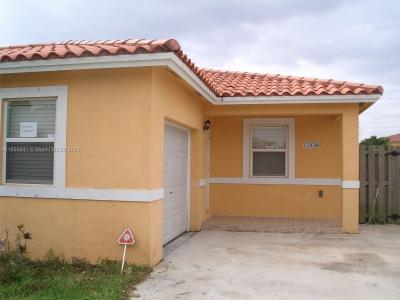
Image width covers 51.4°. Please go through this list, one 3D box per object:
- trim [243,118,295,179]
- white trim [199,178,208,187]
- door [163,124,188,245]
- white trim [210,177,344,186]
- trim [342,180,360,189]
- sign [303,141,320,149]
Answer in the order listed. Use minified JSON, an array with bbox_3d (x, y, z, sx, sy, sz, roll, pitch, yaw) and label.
[{"bbox_3d":[1.686,-0.050,10.211,1.273,1.478,0.068,0,-2,11],"label":"trim"},{"bbox_3d":[0.107,0.734,9.477,0.049,0.154,0.926,0,-2,11],"label":"white trim"},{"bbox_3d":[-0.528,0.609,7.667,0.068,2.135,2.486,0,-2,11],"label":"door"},{"bbox_3d":[1.848,0.763,10.165,3.266,0.154,0.049,0,-2,11],"label":"white trim"},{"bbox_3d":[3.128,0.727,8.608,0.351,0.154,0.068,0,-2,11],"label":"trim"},{"bbox_3d":[2.693,-0.130,10.033,0.390,0.166,0.029,0,-2,11],"label":"sign"}]

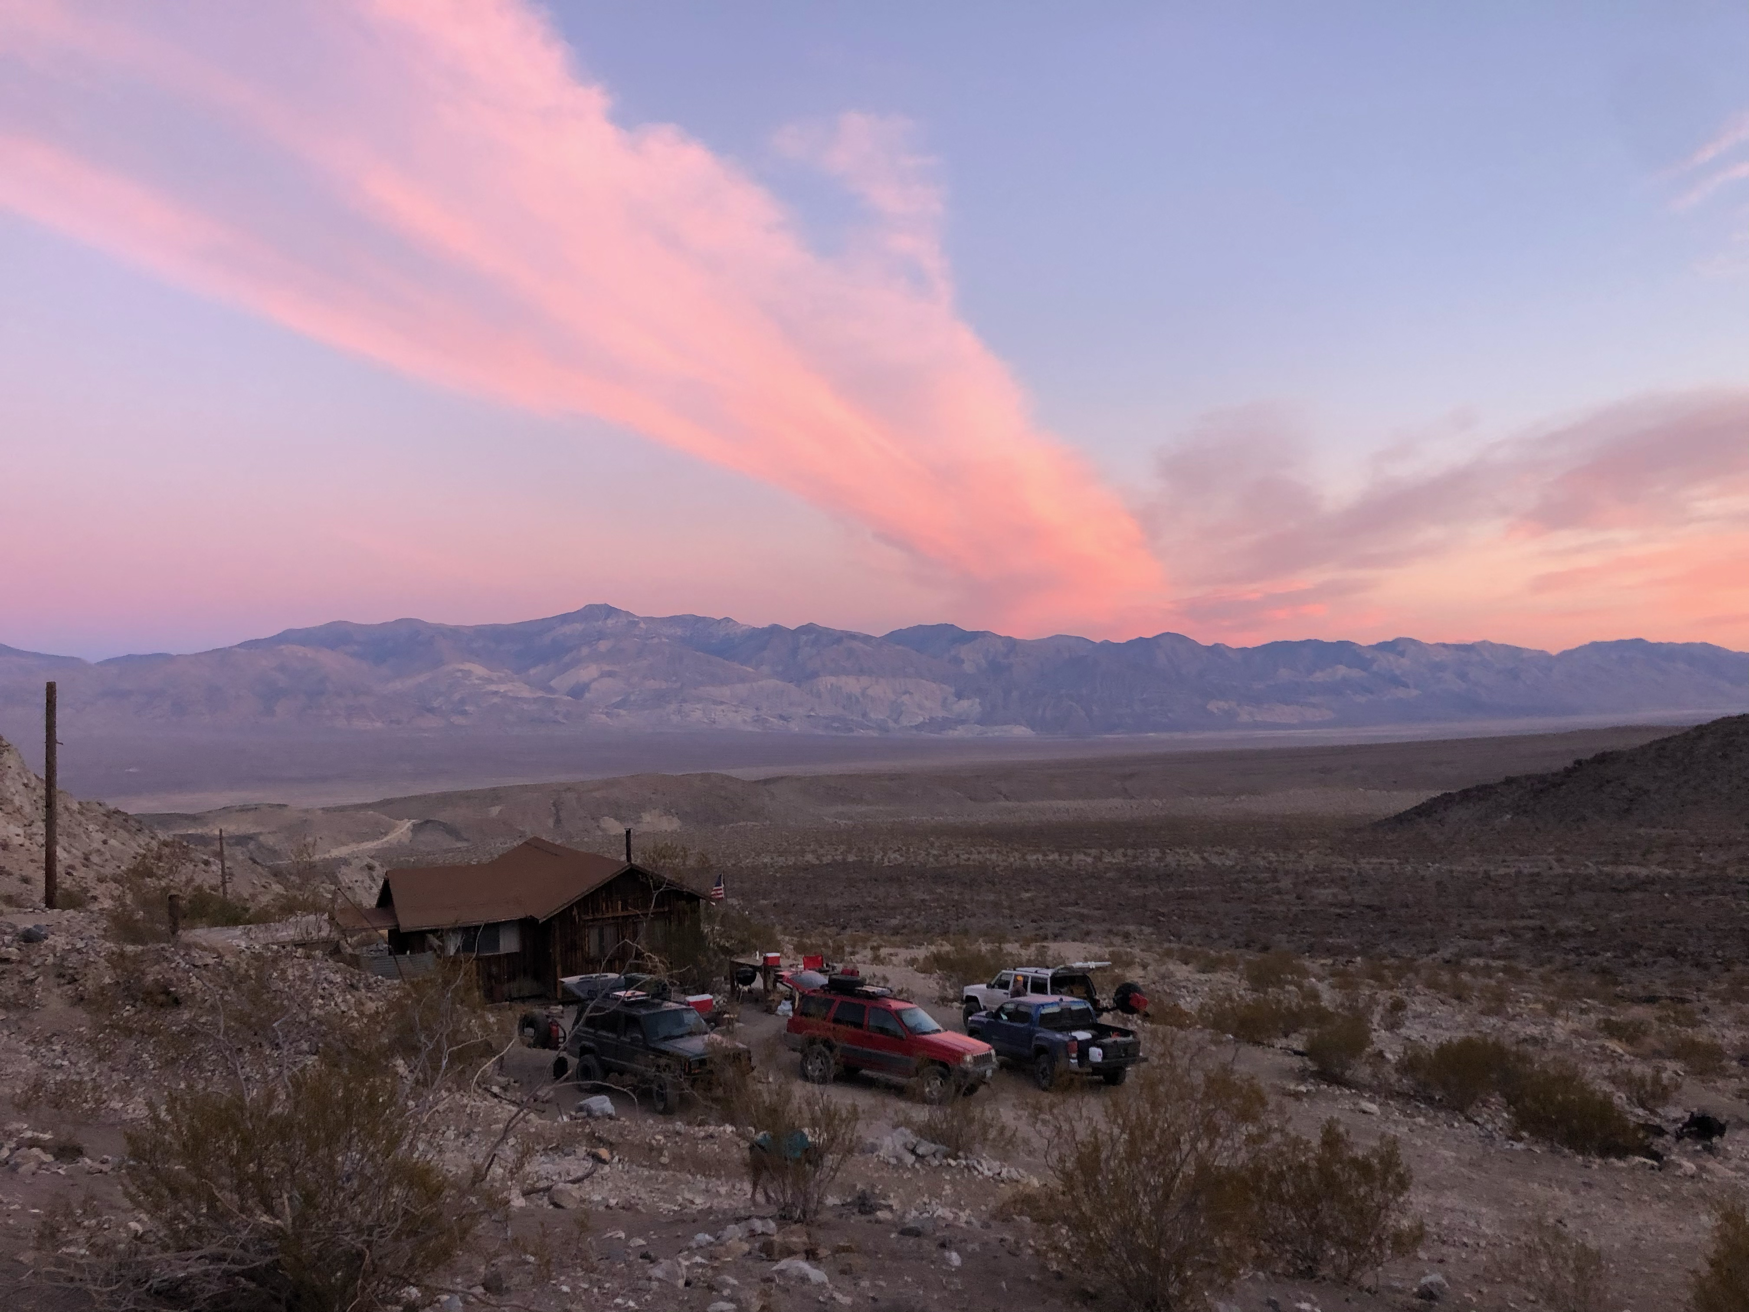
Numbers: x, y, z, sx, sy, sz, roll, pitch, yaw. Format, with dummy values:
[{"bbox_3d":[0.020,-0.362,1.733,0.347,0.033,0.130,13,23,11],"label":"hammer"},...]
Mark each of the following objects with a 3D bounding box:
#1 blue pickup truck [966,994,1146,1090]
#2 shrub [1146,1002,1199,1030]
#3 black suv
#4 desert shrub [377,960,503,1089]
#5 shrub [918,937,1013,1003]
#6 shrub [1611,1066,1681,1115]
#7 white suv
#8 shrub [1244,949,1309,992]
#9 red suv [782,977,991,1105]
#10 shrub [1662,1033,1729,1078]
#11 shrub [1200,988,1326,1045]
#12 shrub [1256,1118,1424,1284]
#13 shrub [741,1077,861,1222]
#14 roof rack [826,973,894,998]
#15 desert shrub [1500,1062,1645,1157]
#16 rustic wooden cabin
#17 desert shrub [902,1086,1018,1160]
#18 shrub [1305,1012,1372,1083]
[{"bbox_3d":[4.070,8.849,32.714,1.950,1.800,5.600,2,-7,-23],"label":"blue pickup truck"},{"bbox_3d":[8.610,10.358,40.812,1.500,0.800,1.300,0,-2,12],"label":"shrub"},{"bbox_3d":[-4.167,7.569,27.263,1.820,1.820,4.300,5,-7,-43],"label":"black suv"},{"bbox_3d":[-8.692,7.319,28.339,2.450,2.500,2.300,1,-2,-17],"label":"desert shrub"},{"bbox_3d":[3.019,10.327,47.000,3.020,1.900,2.410,0,-2,0],"label":"shrub"},{"bbox_3d":[16.916,9.506,31.000,1.450,0.970,1.310,0,-2,0],"label":"shrub"},{"bbox_3d":[4.169,9.378,38.879,1.820,1.900,4.350,3,-7,-32],"label":"white suv"},{"bbox_3d":[14.481,11.329,51.000,2.200,1.450,1.980,0,-2,0],"label":"shrub"},{"bbox_3d":[0.360,8.149,29.816,4.520,1.930,1.820,0,-8,29],"label":"red suv"},{"bbox_3d":[21.361,10.369,36.818,1.700,1.120,1.500,-1,-2,30],"label":"shrub"},{"bbox_3d":[10.661,9.849,38.822,3.400,1.400,2.200,0,-2,15],"label":"shrub"},{"bbox_3d":[5.262,6.129,16.029,1.850,1.820,1.750,-1,-2,18],"label":"shrub"},{"bbox_3d":[-0.672,4.539,13.000,1.050,1.260,1.000,0,-2,0],"label":"shrub"},{"bbox_3d":[-0.340,7.171,30.385,1.250,0.340,1.080,0,-8,29],"label":"roof rack"},{"bbox_3d":[13.338,8.525,27.027,2.650,1.700,2.100,-1,-2,26],"label":"desert shrub"},{"bbox_3d":[-11.398,8.334,45.694,9.076,3.855,9.280,1,-2,-31],"label":"rustic wooden cabin"},{"bbox_3d":[1.328,7.256,22.000,1.700,1.090,1.440,0,-2,0],"label":"desert shrub"},{"bbox_3d":[11.247,9.387,34.325,1.570,1.600,1.500,-1,-2,18],"label":"shrub"}]

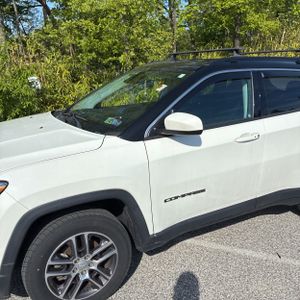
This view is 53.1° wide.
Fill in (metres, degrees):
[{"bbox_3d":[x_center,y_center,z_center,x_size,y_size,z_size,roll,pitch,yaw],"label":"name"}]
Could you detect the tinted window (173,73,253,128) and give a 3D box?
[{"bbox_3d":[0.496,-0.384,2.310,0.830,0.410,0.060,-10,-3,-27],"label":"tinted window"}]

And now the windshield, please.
[{"bbox_3d":[-0.270,-0.514,2.713,0.900,0.130,1.380,-37,28,-17],"label":"windshield"}]

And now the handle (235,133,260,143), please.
[{"bbox_3d":[0.773,-0.097,2.370,0.240,0.048,0.055,-10,17,-27],"label":"handle"}]

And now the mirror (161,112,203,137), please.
[{"bbox_3d":[0.220,-0.173,2.012,0.160,0.165,0.225,-10,17,-27],"label":"mirror"}]

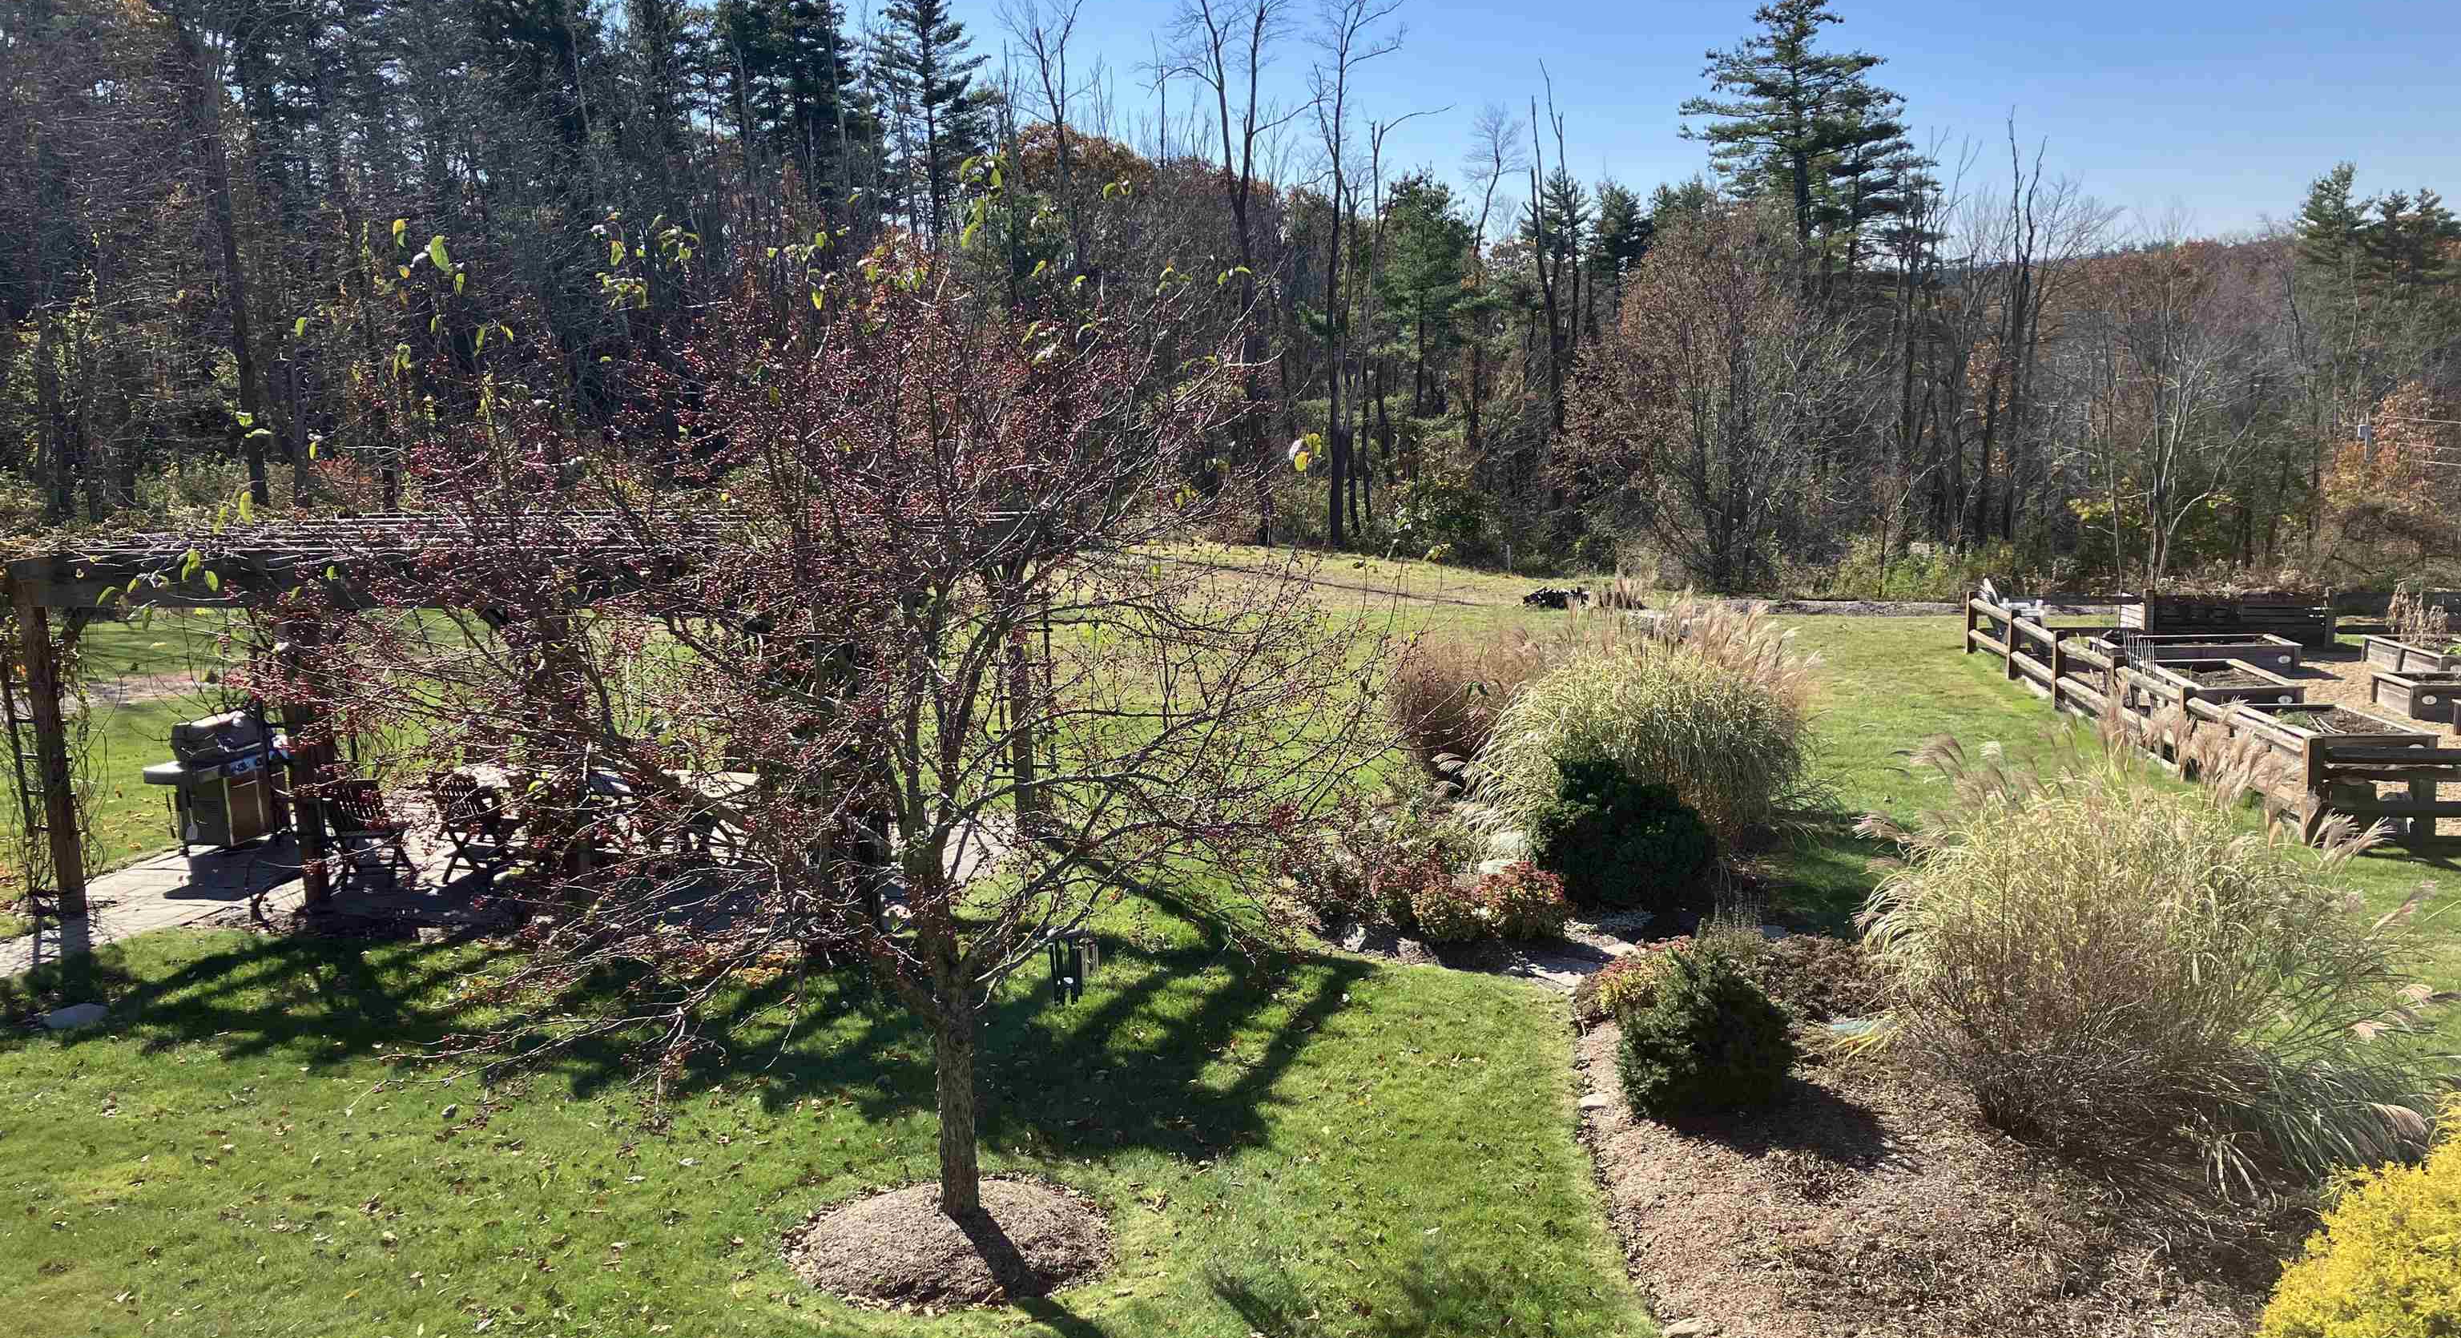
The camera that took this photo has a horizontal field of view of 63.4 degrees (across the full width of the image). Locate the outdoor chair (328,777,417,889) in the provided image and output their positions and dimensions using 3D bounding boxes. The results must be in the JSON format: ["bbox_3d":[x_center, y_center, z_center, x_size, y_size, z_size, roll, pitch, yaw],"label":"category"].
[{"bbox_3d":[-7.026,1.294,16.275,0.540,0.890,0.570,0,9,5],"label":"outdoor chair"}]

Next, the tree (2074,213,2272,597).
[{"bbox_3d":[19.086,-5.377,40.201,4.200,7.600,4.200,-1,9,0],"label":"tree"}]

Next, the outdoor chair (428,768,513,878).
[{"bbox_3d":[-6.233,1.249,16.389,0.540,0.890,0.570,2,10,22],"label":"outdoor chair"}]

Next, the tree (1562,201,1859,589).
[{"bbox_3d":[10.174,-5.507,40.956,6.100,7.900,5.900,-1,9,0],"label":"tree"}]

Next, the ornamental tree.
[{"bbox_3d":[-1.828,0.310,9.068,5.100,4.600,4.900,-1,9,0],"label":"ornamental tree"}]

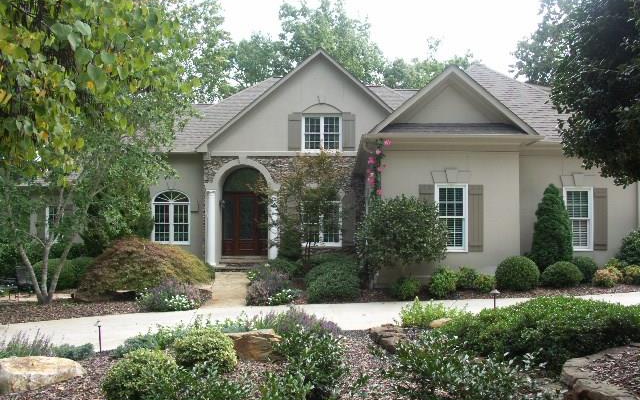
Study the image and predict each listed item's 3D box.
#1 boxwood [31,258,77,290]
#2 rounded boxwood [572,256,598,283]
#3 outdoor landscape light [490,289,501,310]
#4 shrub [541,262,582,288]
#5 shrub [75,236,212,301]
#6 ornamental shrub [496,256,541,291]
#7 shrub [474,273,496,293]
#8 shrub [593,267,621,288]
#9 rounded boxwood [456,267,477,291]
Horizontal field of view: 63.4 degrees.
[{"bbox_3d":[-8.236,2.302,16.000,1.400,0.980,1.200,0,-1,-4],"label":"boxwood"},{"bbox_3d":[8.052,2.108,15.700,0.830,0.800,0.830,0,-1,-4],"label":"rounded boxwood"},{"bbox_3d":[3.153,1.840,9.300,0.180,0.480,0.180,0,0,0],"label":"outdoor landscape light"},{"bbox_3d":[6.904,2.090,14.800,1.200,0.740,1.150,0,0,0],"label":"shrub"},{"bbox_3d":[-5.216,1.980,15.300,4.000,1.650,3.200,0,-1,-4],"label":"shrub"},{"bbox_3d":[5.417,2.005,14.200,1.220,0.890,1.200,0,0,0],"label":"ornamental shrub"},{"bbox_3d":[4.444,2.210,13.900,0.620,0.500,0.580,0,0,0],"label":"shrub"},{"bbox_3d":[8.135,2.170,14.700,0.800,0.560,0.740,0,0,0],"label":"shrub"},{"bbox_3d":[4.188,2.229,14.700,0.660,0.700,0.660,0,-1,-4],"label":"rounded boxwood"}]

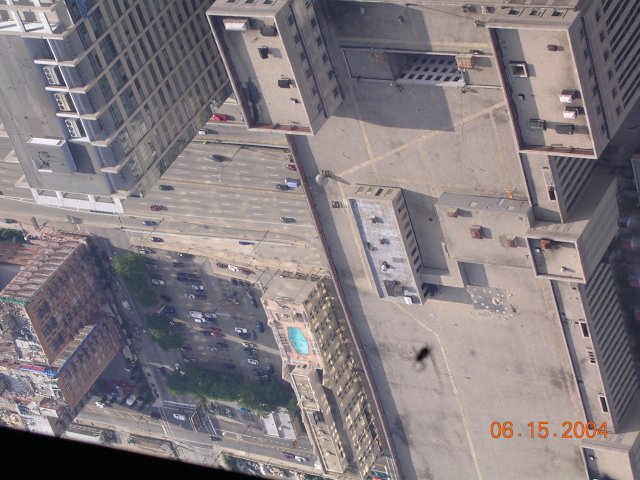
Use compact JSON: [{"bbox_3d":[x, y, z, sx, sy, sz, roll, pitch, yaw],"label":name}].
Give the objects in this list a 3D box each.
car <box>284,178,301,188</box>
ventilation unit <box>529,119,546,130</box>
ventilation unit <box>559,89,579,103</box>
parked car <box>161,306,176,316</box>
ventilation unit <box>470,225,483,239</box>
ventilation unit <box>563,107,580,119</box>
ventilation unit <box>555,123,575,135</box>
[{"bbox_3d":[-8.976,-18.111,651.828,4.900,1.900,1.950,7,132,32],"label":"car"},{"bbox_3d":[54.174,-28.594,505.838,3.600,1.700,2.000,7,132,32],"label":"ventilation unit"},{"bbox_3d":[60.422,-34.989,494.968,3.250,1.800,2.300,7,132,32],"label":"ventilation unit"},{"bbox_3d":[-54.435,25.895,735.092,4.800,1.550,1.850,7,132,32],"label":"parked car"},{"bbox_3d":[42.672,-2.220,553.782,2.500,1.500,3.100,7,132,32],"label":"ventilation unit"},{"bbox_3d":[61.553,-31.133,497.919,3.050,1.700,2.200,7,132,32],"label":"ventilation unit"},{"bbox_3d":[60.609,-27.393,502.281,3.900,1.750,2.000,7,132,32],"label":"ventilation unit"}]

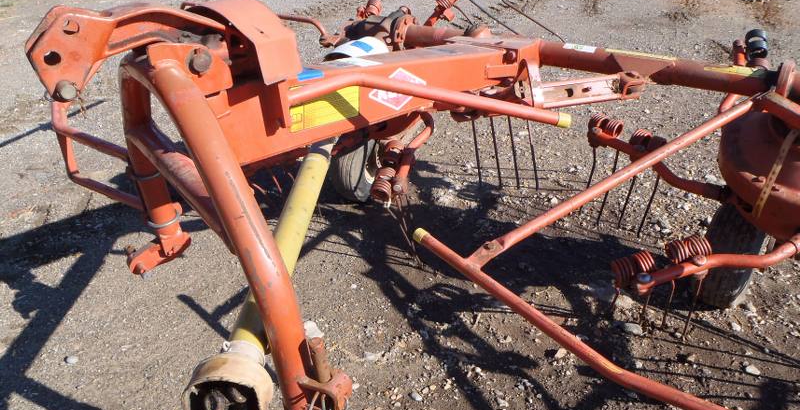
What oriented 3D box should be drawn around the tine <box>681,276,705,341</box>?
[{"bbox_3d":[0.867,0.300,1.913,0.025,0.387,0.025,-16,46,-1],"label":"tine"}]

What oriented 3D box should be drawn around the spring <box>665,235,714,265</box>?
[{"bbox_3d":[0.802,0.124,1.800,0.125,0.065,0.065,-19,31,-2],"label":"spring"}]

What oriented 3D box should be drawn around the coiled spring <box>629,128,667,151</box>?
[{"bbox_3d":[0.783,-0.203,2.040,0.125,0.065,0.065,30,40,29],"label":"coiled spring"}]

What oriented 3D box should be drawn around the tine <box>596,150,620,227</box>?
[{"bbox_3d":[0.786,-0.058,2.450,0.030,0.349,0.040,20,43,23],"label":"tine"}]

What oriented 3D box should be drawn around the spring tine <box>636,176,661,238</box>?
[{"bbox_3d":[0.902,-0.022,2.345,0.030,0.365,0.040,20,43,23],"label":"spring tine"}]

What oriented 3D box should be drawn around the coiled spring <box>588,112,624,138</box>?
[{"bbox_3d":[0.670,-0.261,2.100,0.125,0.065,0.065,30,40,29],"label":"coiled spring"}]

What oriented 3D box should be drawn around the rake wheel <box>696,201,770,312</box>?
[{"bbox_3d":[1.114,0.170,2.180,0.165,0.370,0.370,15,33,25],"label":"rake wheel"}]

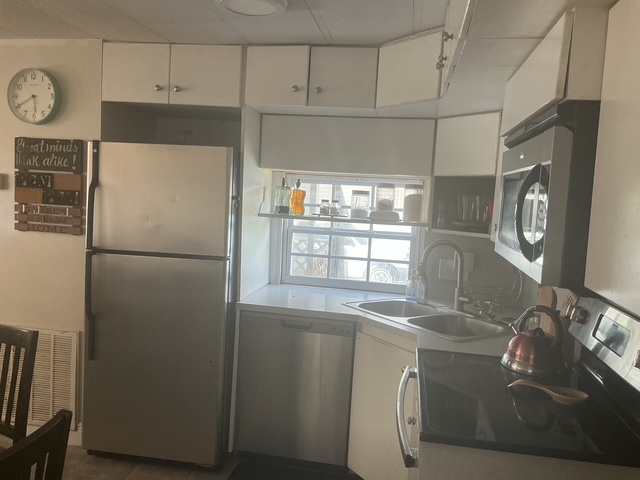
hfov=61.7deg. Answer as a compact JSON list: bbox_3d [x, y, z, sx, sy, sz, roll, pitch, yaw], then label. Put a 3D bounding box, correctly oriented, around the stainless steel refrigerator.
[{"bbox_3d":[-0.778,0.331,3.040,0.754,1.669,0.743,4,5,9],"label":"stainless steel refrigerator"}]

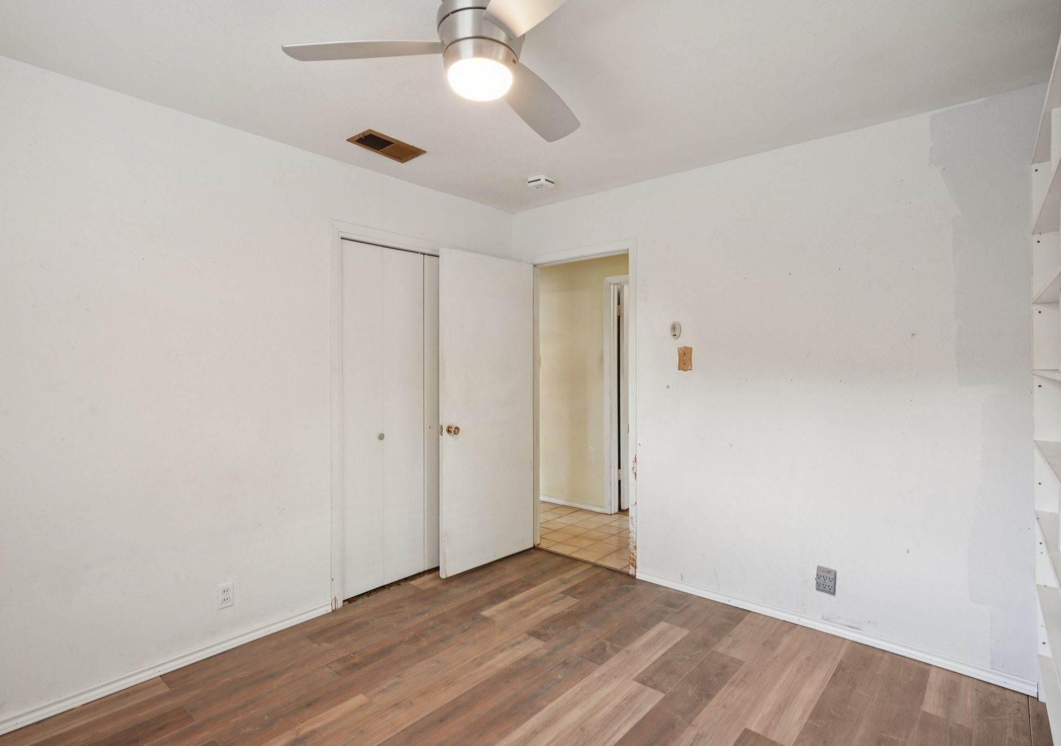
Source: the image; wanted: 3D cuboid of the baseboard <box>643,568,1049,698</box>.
[{"bbox_3d":[1.348,1.258,2.708,1.806,0.065,0.013,1,1,41],"label":"baseboard"}]

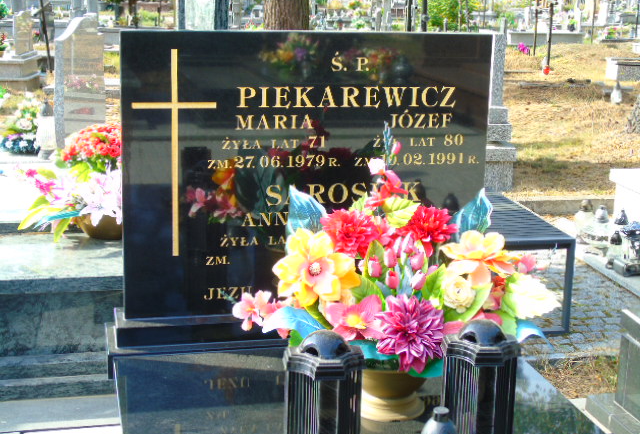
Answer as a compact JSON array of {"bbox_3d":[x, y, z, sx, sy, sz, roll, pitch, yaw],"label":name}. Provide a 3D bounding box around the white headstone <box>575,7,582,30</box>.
[{"bbox_3d":[7.068,-5.400,27.300,0.140,0.660,0.700,2,11,1],"label":"white headstone"}]

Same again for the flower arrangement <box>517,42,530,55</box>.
[{"bbox_3d":[4.280,-3.544,21.000,0.300,0.290,0.280,4,11,11],"label":"flower arrangement"}]

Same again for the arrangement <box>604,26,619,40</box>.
[{"bbox_3d":[7.007,-4.435,24.000,0.340,0.340,0.310,4,11,16],"label":"arrangement"}]

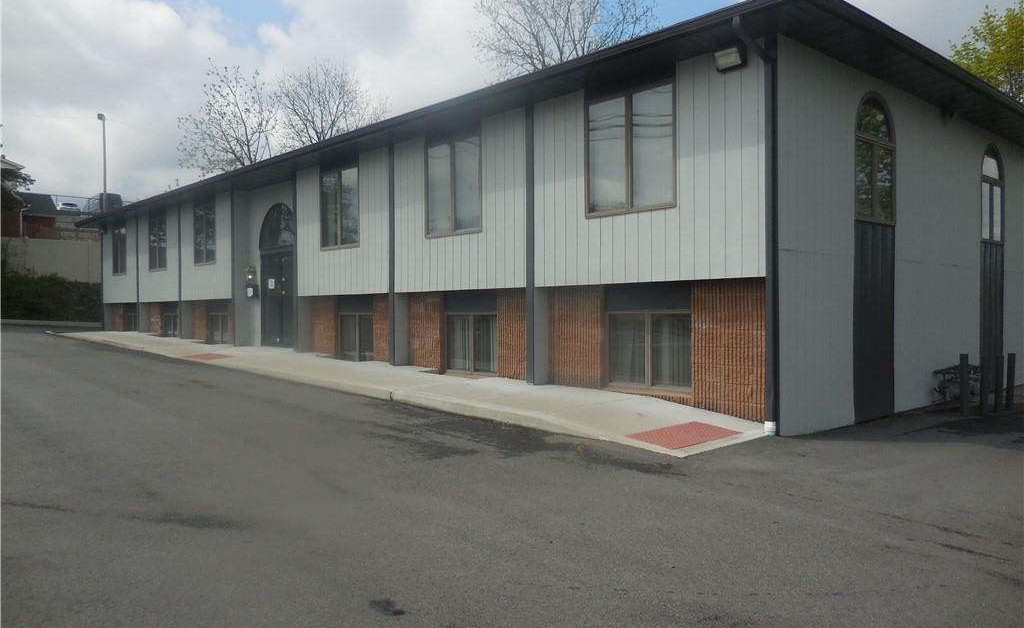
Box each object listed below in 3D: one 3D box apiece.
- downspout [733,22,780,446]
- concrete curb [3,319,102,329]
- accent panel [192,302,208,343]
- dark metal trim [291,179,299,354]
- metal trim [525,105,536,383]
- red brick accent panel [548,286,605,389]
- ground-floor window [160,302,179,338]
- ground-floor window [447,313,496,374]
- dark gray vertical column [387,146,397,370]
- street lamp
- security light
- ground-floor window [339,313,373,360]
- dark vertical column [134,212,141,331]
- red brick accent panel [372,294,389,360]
[{"bbox_3d":[2.582,-0.868,7.804,0.700,4.330,0.110,-1,0,-45],"label":"downspout"},{"bbox_3d":[-18.410,0.379,29.500,3.800,0.180,0.200,-1,1,-43],"label":"concrete curb"},{"bbox_3d":[-8.305,0.200,19.838,0.150,1.120,0.980,0,0,-44],"label":"accent panel"},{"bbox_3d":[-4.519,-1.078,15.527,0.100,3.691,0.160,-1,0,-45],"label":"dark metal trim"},{"bbox_3d":[0.281,-0.997,10.669,0.110,3.999,0.160,-1,0,-45],"label":"metal trim"},{"bbox_3d":[0.916,0.317,10.288,0.150,1.410,0.970,0,0,-44],"label":"red brick accent panel"},{"bbox_3d":[-9.827,0.177,21.491,0.120,1.060,1.370,-1,0,-45],"label":"ground-floor window"},{"bbox_3d":[-0.657,0.486,12.199,0.120,1.000,1.380,-1,0,-45],"label":"ground-floor window"},{"bbox_3d":[-2.114,-1.063,13.334,0.100,3.940,0.170,-1,1,-43],"label":"dark gray vertical column"},{"bbox_3d":[-27.688,-10.125,50.000,0.550,6.931,0.300,0,0,-18],"label":"street lamp"},{"bbox_3d":[2.409,-2.821,8.185,0.200,0.260,0.330,-1,1,-43],"label":"security light"},{"bbox_3d":[-2.956,0.438,14.448,0.120,0.947,1.381,-1,1,-43],"label":"ground-floor window"},{"bbox_3d":[-11.405,-1.267,22.616,0.160,3.640,0.197,-1,1,-43],"label":"dark vertical column"},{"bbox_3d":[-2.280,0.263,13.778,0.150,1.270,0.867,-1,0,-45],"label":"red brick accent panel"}]

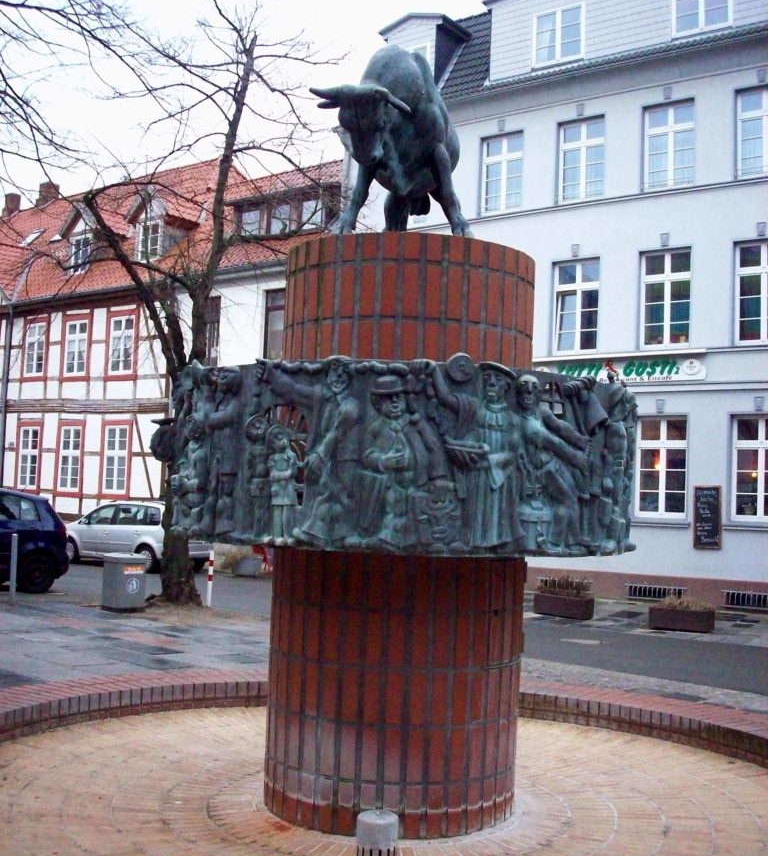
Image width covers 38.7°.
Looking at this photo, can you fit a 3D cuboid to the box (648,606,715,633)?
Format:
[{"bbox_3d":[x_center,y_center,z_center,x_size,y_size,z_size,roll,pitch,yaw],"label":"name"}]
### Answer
[{"bbox_3d":[4.359,2.782,15.979,0.844,0.296,0.416,0,-5,31],"label":"box"}]

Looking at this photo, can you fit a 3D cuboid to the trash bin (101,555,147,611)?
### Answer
[{"bbox_3d":[-3.587,2.132,15.126,0.571,0.778,0.571,6,-5,-40],"label":"trash bin"}]

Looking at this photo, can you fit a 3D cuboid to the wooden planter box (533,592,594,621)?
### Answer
[{"bbox_3d":[2.852,2.817,17.325,0.874,0.305,0.340,-1,-5,34],"label":"wooden planter box"}]

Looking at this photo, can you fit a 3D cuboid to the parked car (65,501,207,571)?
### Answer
[{"bbox_3d":[-5.856,2.499,25.770,4.390,1.640,1.800,-1,-5,36],"label":"parked car"}]

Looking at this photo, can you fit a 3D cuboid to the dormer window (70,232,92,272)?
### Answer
[{"bbox_3d":[-8.837,-5.127,31.975,0.986,1.151,0.200,-1,-5,41],"label":"dormer window"}]

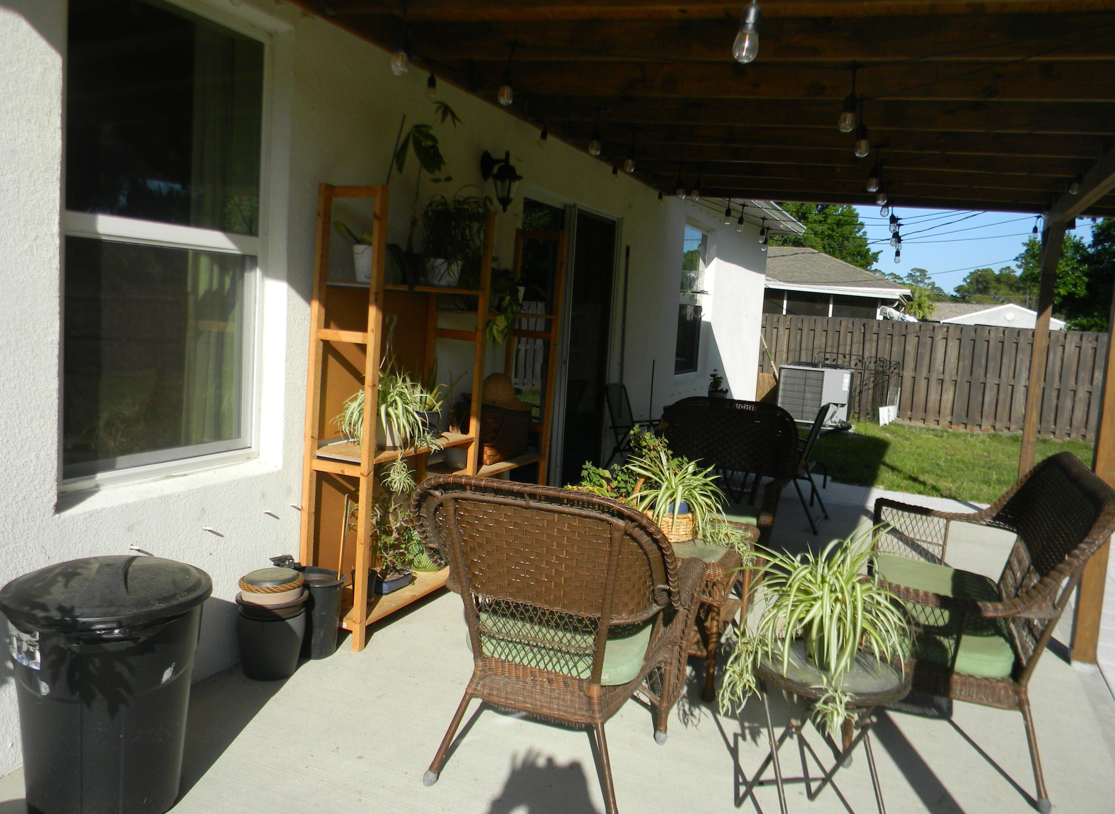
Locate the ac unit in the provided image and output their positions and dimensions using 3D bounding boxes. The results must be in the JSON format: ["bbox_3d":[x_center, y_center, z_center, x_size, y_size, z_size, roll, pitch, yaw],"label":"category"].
[{"bbox_3d":[3.716,-0.195,12.963,0.920,0.860,0.900,6,6,22],"label":"ac unit"}]

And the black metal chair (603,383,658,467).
[{"bbox_3d":[0.702,0.275,7.027,0.620,0.880,0.580,6,6,22],"label":"black metal chair"}]

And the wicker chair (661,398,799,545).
[{"bbox_3d":[0.847,0.471,4.876,0.790,0.930,0.790,6,6,22],"label":"wicker chair"}]

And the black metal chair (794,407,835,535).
[{"bbox_3d":[1.625,0.389,6.450,0.620,0.880,0.580,6,6,22],"label":"black metal chair"}]

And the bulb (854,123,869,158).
[{"bbox_3d":[1.001,-0.878,2.970,0.048,0.112,0.048,6,6,22],"label":"bulb"}]

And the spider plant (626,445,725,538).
[{"bbox_3d":[0.461,0.319,3.530,0.390,0.350,0.370,6,6,22],"label":"spider plant"}]

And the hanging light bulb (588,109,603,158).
[{"bbox_3d":[0.147,-1.063,3.500,0.046,0.175,0.046,3,6,0],"label":"hanging light bulb"}]

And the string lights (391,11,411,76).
[{"bbox_3d":[-0.421,-0.976,2.420,0.046,0.165,0.046,3,6,0],"label":"string lights"}]

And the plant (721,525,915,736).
[{"bbox_3d":[0.670,0.557,2.362,0.470,0.540,0.430,6,6,22],"label":"plant"}]

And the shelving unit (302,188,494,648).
[{"bbox_3d":[-0.668,0.020,3.877,0.295,1.790,0.890,7,7,23],"label":"shelving unit"}]

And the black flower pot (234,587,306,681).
[{"bbox_3d":[-1.036,0.835,3.266,0.250,0.252,0.250,3,6,0],"label":"black flower pot"}]

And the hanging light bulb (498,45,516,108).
[{"bbox_3d":[-0.156,-1.014,2.760,0.046,0.182,0.046,3,6,0],"label":"hanging light bulb"}]

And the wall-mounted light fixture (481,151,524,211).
[{"bbox_3d":[-0.286,-1.179,4.717,0.215,0.330,0.175,6,6,22],"label":"wall-mounted light fixture"}]

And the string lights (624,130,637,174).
[{"bbox_3d":[0.315,-1.110,3.930,0.048,0.186,0.048,6,6,22],"label":"string lights"}]

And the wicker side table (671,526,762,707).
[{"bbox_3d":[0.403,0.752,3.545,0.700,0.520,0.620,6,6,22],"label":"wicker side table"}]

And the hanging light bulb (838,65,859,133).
[{"bbox_3d":[0.816,-0.864,2.530,0.046,0.182,0.046,6,6,22],"label":"hanging light bulb"}]

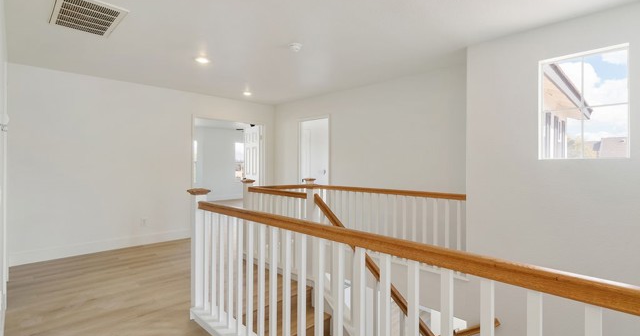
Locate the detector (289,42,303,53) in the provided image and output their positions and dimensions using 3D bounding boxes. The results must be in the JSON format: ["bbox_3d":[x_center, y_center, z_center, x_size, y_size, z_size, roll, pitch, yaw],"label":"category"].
[{"bbox_3d":[-0.254,-1.241,3.123,0.142,0.050,0.142,0,0,0],"label":"detector"}]

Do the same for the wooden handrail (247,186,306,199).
[{"bbox_3d":[-0.513,0.292,3.617,0.057,0.059,1.196,0,1,-44],"label":"wooden handrail"}]

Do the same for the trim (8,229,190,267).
[{"bbox_3d":[-2.957,1.109,4.397,2.171,0.138,0.016,0,1,-44],"label":"trim"}]

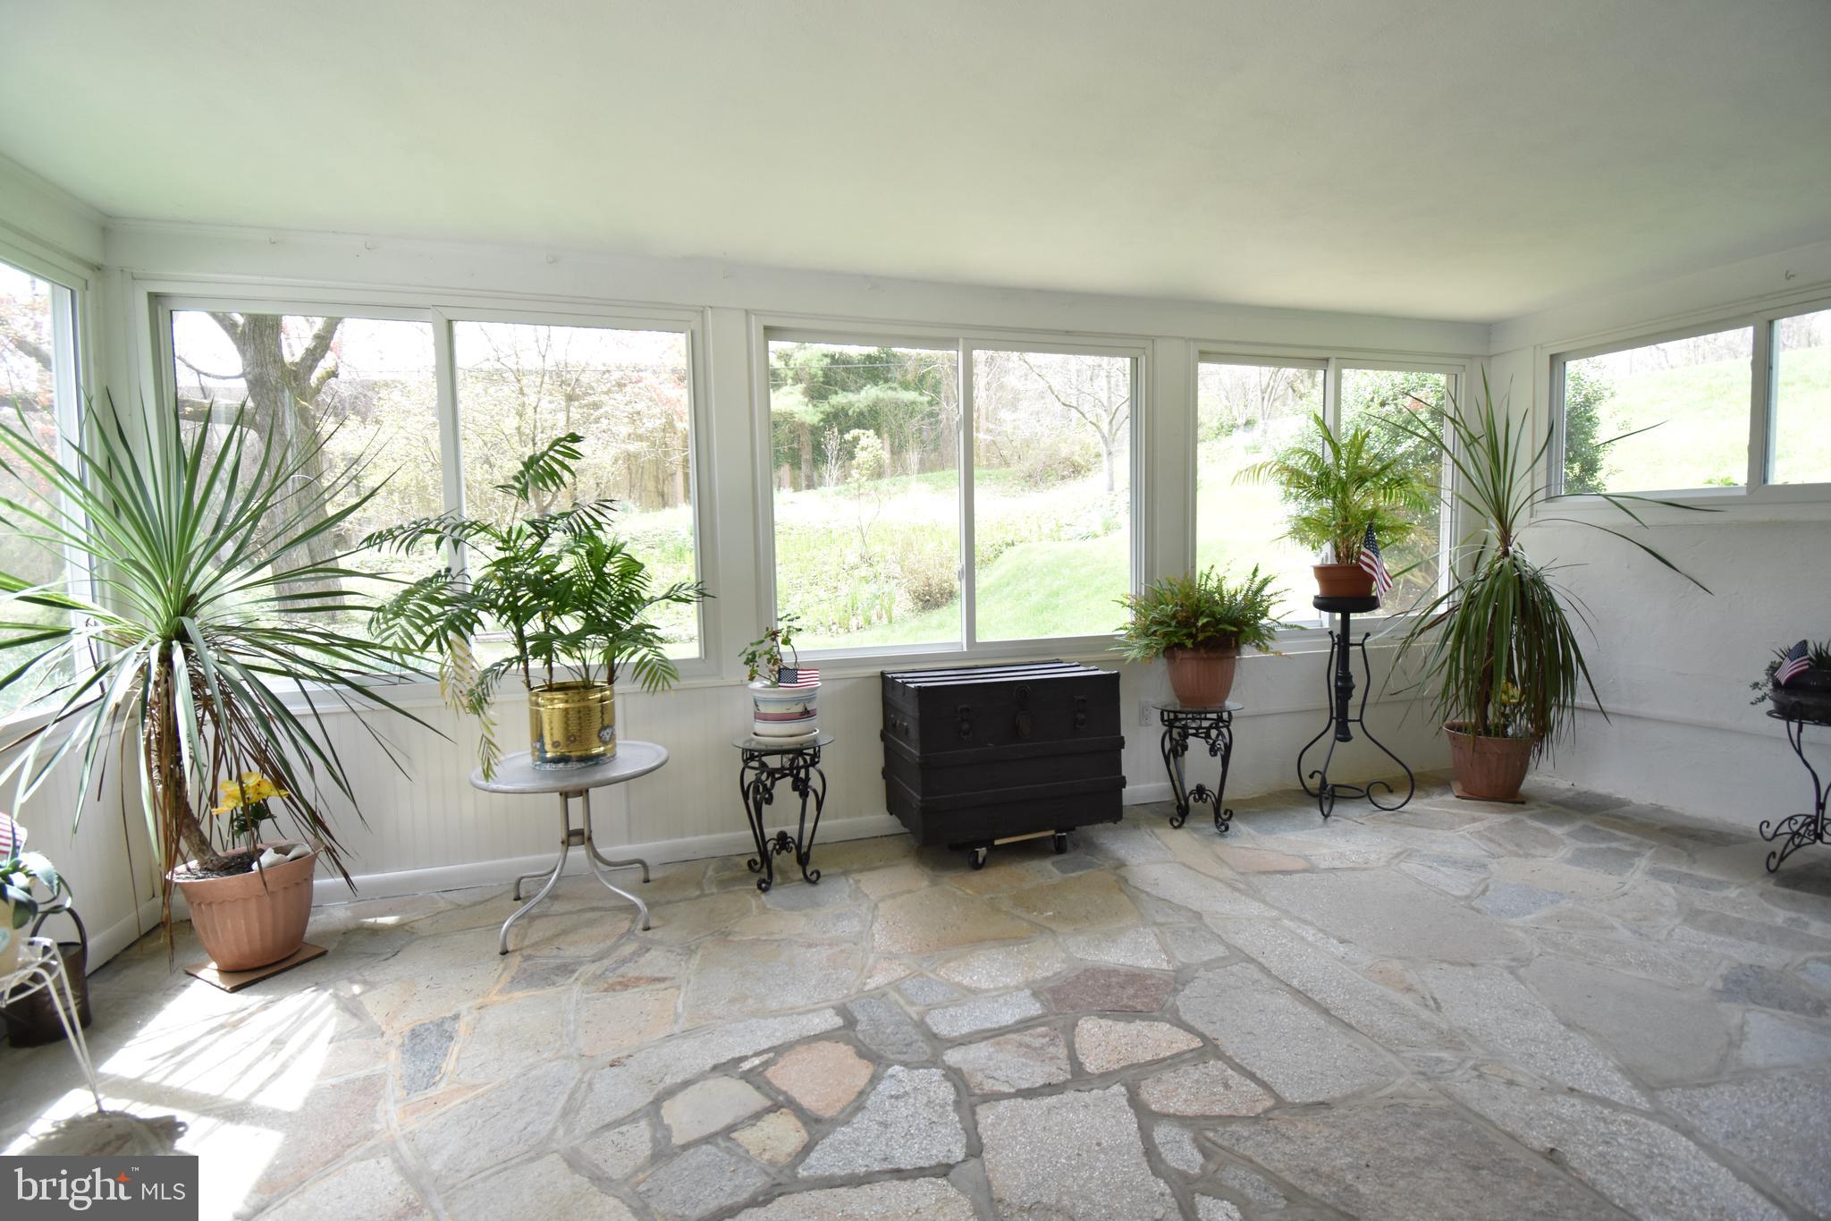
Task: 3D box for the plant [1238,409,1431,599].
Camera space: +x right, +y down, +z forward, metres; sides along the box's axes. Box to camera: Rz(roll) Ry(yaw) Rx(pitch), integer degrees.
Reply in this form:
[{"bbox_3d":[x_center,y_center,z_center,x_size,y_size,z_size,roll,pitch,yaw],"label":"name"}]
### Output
[{"bbox_3d":[1.952,-0.472,3.476,0.756,0.831,0.670,-2,4,-15],"label":"plant"}]

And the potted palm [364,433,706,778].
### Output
[{"bbox_3d":[-1.194,-0.024,2.465,0.972,1.081,0.814,-2,3,-15],"label":"potted palm"}]

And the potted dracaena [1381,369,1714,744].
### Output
[{"bbox_3d":[2.747,-0.141,3.565,1.054,2.009,0.967,-2,4,-15],"label":"potted dracaena"}]

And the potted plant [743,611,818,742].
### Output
[{"bbox_3d":[-0.489,0.246,2.782,0.301,0.461,0.282,-2,3,-15],"label":"potted plant"}]

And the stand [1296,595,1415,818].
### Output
[{"bbox_3d":[1.923,0.414,3.426,0.463,0.944,0.435,-2,3,-15],"label":"stand"}]

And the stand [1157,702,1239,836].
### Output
[{"bbox_3d":[1.284,0.691,3.419,0.360,0.539,0.360,0,5,20],"label":"stand"}]

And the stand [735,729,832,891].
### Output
[{"bbox_3d":[-0.510,0.767,2.936,0.372,0.539,0.372,-2,4,-10],"label":"stand"}]

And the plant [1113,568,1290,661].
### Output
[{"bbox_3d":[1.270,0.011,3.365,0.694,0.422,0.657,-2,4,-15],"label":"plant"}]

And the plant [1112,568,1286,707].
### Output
[{"bbox_3d":[1.272,0.113,3.373,0.694,0.620,0.657,-2,4,-15],"label":"plant"}]

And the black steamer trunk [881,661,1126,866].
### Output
[{"bbox_3d":[0.347,0.589,3.096,0.855,0.685,0.470,-2,4,-18],"label":"black steamer trunk"}]

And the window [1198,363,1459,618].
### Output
[{"bbox_3d":[2.164,-0.605,3.997,1.649,1.321,0.087,-2,4,-15],"label":"window"}]

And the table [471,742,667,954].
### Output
[{"bbox_3d":[-1.116,0.756,2.527,0.593,0.504,0.593,-2,3,-15],"label":"table"}]

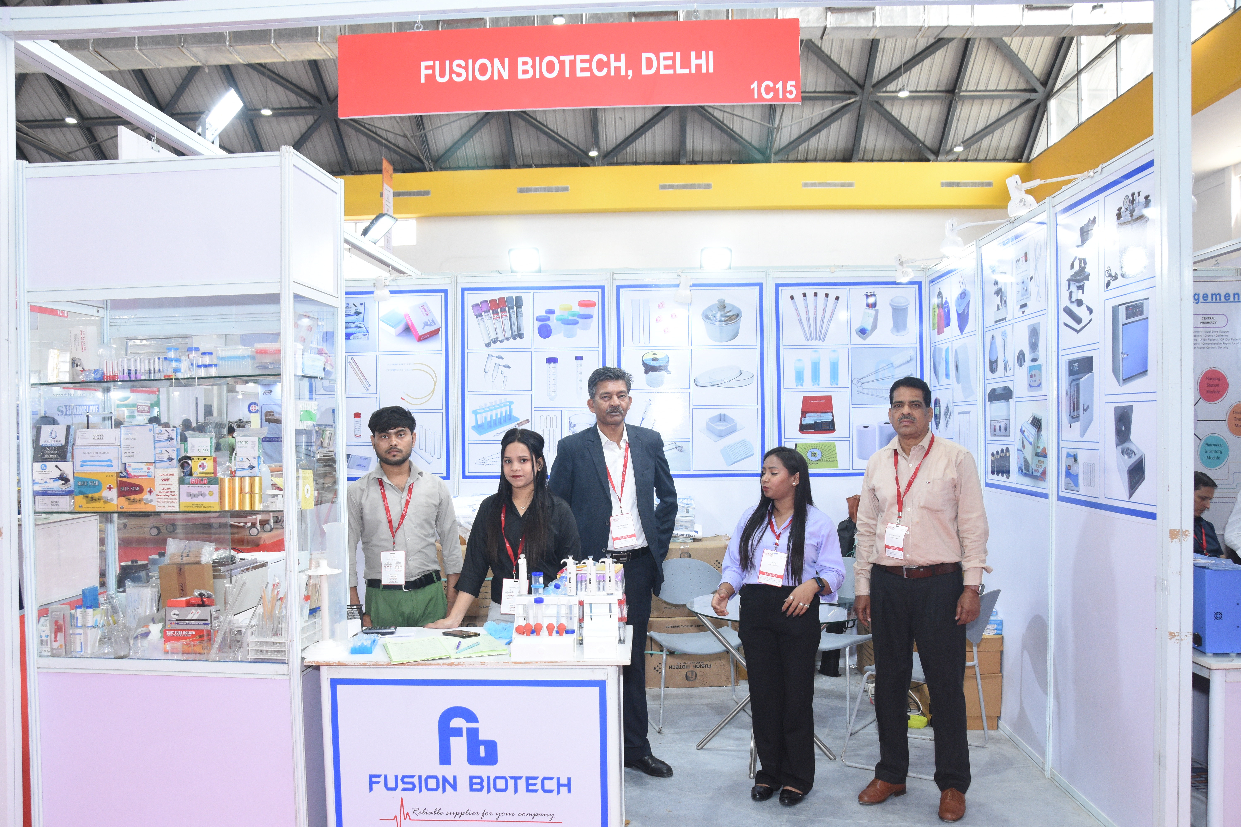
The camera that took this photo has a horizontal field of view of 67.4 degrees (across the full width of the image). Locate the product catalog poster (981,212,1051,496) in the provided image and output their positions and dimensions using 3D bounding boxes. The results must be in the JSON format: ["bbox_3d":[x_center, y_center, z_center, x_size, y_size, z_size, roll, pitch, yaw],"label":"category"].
[{"bbox_3d":[1.900,-0.230,4.420,0.020,1.240,0.930,-1,0,3],"label":"product catalog poster"}]

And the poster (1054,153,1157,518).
[{"bbox_3d":[1.855,-0.250,3.500,0.020,1.240,0.930,-1,0,3],"label":"poster"}]

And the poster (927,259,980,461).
[{"bbox_3d":[1.904,-0.212,5.365,0.012,1.220,0.920,0,0,3],"label":"poster"}]

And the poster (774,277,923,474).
[{"bbox_3d":[1.430,-0.237,5.830,0.930,1.235,0.020,-1,0,3],"label":"poster"}]

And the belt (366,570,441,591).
[{"bbox_3d":[-0.896,0.682,3.850,0.310,0.060,0.220,0,0,-7],"label":"belt"}]

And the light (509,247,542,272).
[{"bbox_3d":[-0.795,-1.264,7.750,0.280,0.230,0.070,0,23,0],"label":"light"}]

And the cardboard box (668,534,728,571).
[{"bbox_3d":[0.372,0.965,5.570,0.555,0.390,0.460,0,0,0],"label":"cardboard box"}]

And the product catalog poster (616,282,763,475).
[{"bbox_3d":[0.436,-0.211,5.860,0.920,1.220,0.012,0,0,0],"label":"product catalog poster"}]

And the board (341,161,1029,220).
[{"bbox_3d":[1.520,-5.270,22.000,16.400,1.100,0.400,-1,0,3],"label":"board"}]

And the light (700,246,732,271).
[{"bbox_3d":[0.799,-1.280,7.750,0.280,0.230,0.070,0,23,0],"label":"light"}]

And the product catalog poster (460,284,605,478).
[{"bbox_3d":[-0.560,-0.207,5.930,0.930,1.235,0.020,-1,0,3],"label":"product catalog poster"}]

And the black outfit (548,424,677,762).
[{"bbox_3d":[-0.036,0.787,4.080,0.550,1.470,0.310,0,0,-12],"label":"black outfit"}]

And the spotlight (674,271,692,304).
[{"bbox_3d":[0.380,-0.755,5.570,0.110,0.180,0.120,0,30,0],"label":"spotlight"}]

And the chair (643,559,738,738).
[{"bbox_3d":[0.430,1.185,4.900,0.540,0.790,0.560,-1,0,-14],"label":"chair"}]

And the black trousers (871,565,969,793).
[{"bbox_3d":[1.189,1.058,3.700,0.390,0.900,0.270,0,0,22],"label":"black trousers"}]

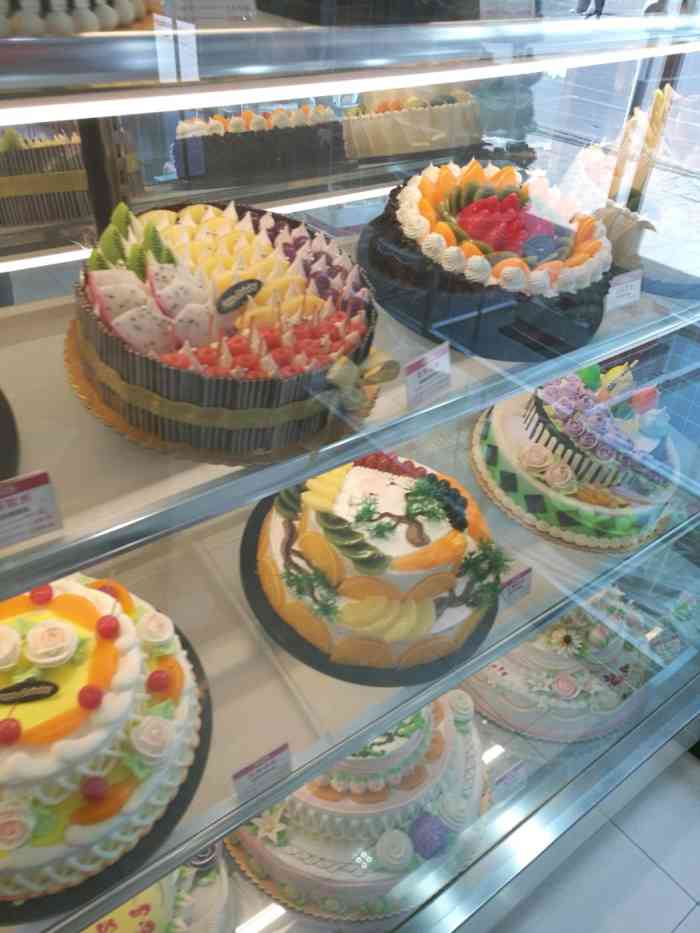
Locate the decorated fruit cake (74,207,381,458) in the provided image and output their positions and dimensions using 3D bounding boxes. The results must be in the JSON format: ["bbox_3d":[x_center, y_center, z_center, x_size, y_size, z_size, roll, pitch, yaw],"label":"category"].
[{"bbox_3d":[-0.135,-0.170,0.814,0.316,0.099,0.316,7,48,-8],"label":"decorated fruit cake"}]

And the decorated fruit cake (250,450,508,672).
[{"bbox_3d":[0.044,0.092,0.971,0.321,0.134,0.321,7,48,-8],"label":"decorated fruit cake"}]

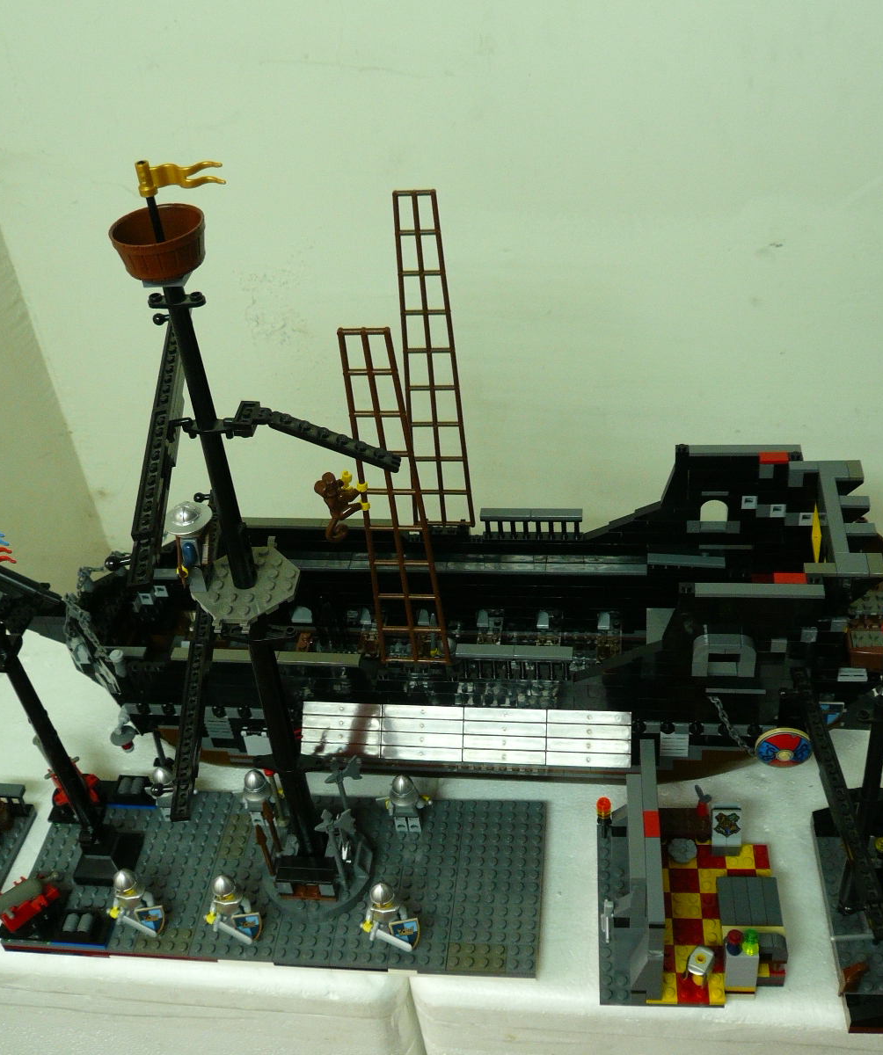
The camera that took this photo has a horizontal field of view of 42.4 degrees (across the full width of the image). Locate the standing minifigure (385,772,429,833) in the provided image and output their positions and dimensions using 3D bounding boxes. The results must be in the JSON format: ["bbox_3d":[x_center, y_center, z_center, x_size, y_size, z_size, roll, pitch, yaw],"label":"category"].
[{"bbox_3d":[-0.020,0.162,0.673,0.025,0.043,0.018,0,38,8],"label":"standing minifigure"}]

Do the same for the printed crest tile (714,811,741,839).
[{"bbox_3d":[0.161,0.167,0.639,0.015,0.017,0.003,-2,18,9],"label":"printed crest tile"}]

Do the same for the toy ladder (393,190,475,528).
[{"bbox_3d":[-0.007,-0.095,0.683,0.040,0.209,0.004,-1,27,8],"label":"toy ladder"}]

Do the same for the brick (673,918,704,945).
[{"bbox_3d":[0.134,0.220,0.617,0.016,0.005,0.016,-2,38,9],"label":"brick"}]

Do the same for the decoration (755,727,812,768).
[{"bbox_3d":[0.191,0.123,0.634,0.033,0.033,0.006,-1,38,7],"label":"decoration"}]

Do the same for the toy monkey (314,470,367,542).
[{"bbox_3d":[-0.053,-0.011,0.598,0.026,0.036,0.020,22,46,31],"label":"toy monkey"}]

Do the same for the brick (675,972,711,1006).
[{"bbox_3d":[0.131,0.240,0.592,0.016,0.005,0.016,-2,38,9],"label":"brick"}]

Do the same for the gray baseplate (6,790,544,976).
[{"bbox_3d":[-0.094,0.204,0.667,0.304,0.009,0.112,0,38,8],"label":"gray baseplate"}]

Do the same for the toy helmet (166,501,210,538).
[{"bbox_3d":[-0.113,-0.004,0.505,0.019,0.011,0.018,-9,38,-4],"label":"toy helmet"}]

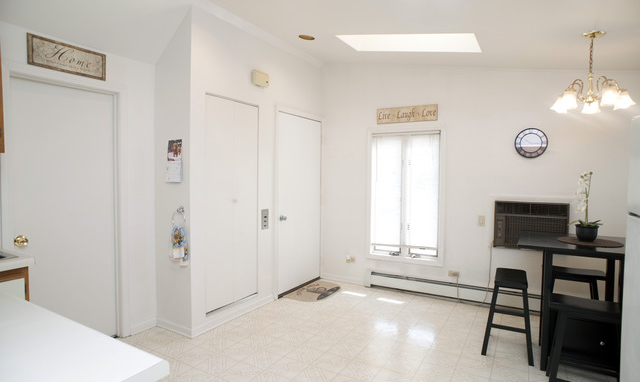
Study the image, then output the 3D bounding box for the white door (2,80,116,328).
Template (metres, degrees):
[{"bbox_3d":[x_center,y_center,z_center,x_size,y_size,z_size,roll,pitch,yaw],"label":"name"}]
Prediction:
[{"bbox_3d":[-1.866,0.224,2.645,0.060,2.000,0.700,2,2,30],"label":"white door"}]

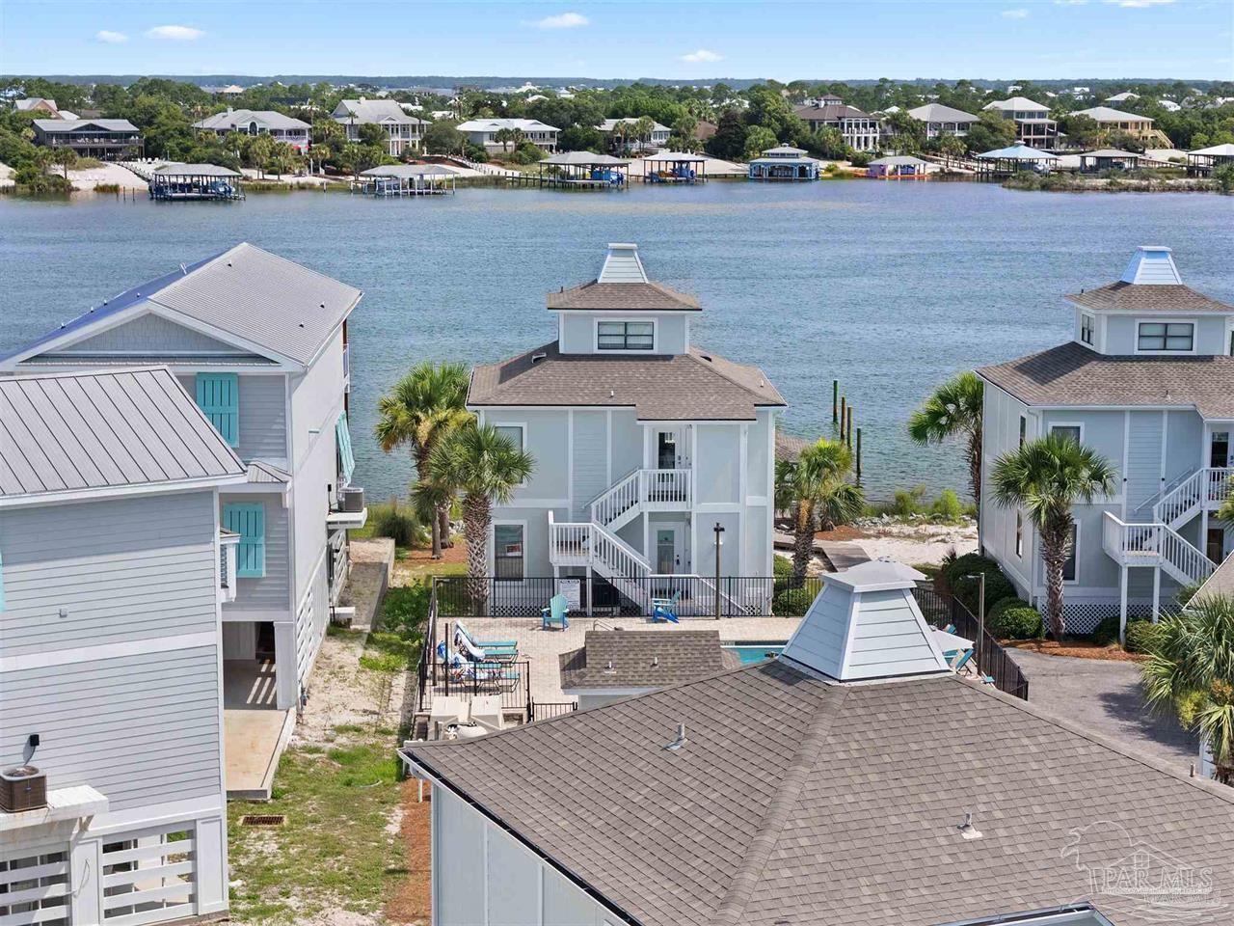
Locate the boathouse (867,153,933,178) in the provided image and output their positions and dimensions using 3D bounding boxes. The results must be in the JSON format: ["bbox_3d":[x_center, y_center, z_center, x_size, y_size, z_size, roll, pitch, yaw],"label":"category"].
[{"bbox_3d":[53.688,-56.314,474.710,10.000,4.200,6.500,-3,9,-22],"label":"boathouse"}]

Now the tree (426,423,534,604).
[{"bbox_3d":[-4.064,1.741,74.331,3.150,5.920,3.150,0,9,0],"label":"tree"}]

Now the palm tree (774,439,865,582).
[{"bbox_3d":[6.518,1.621,81.699,3.100,4.901,3.100,0,9,0],"label":"palm tree"}]

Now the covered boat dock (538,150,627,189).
[{"bbox_3d":[-6.026,-50.270,427.311,14.800,6.062,8.500,-1,9,-6],"label":"covered boat dock"}]

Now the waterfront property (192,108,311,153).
[{"bbox_3d":[-74.666,-67.764,510.611,20.730,9.300,16.680,-3,9,-22],"label":"waterfront property"}]

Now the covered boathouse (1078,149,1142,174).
[{"bbox_3d":[97.506,-59.616,493.422,11.320,4.950,7.380,1,9,6],"label":"covered boathouse"}]

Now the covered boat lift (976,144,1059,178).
[{"bbox_3d":[75.871,-56.786,471.517,11.000,6.200,10.000,-7,11,-39],"label":"covered boat lift"}]

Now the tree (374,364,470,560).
[{"bbox_3d":[-6.855,-0.239,88.500,3.350,6.500,3.300,0,9,0],"label":"tree"}]

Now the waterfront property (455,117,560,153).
[{"bbox_3d":[-22.257,-67.435,516.678,18.710,7.480,12.130,-3,9,-20],"label":"waterfront property"}]

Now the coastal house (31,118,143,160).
[{"bbox_3d":[-100.210,-60.956,471.178,18.910,7.680,14.160,-4,10,-25],"label":"coastal house"}]

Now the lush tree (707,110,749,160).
[{"bbox_3d":[21.716,-64.415,490.916,8.000,9.716,8.000,0,9,0],"label":"lush tree"}]

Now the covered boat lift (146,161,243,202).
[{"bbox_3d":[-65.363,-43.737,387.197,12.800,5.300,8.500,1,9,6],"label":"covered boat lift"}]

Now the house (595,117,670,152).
[{"bbox_3d":[3.433,-66.861,507.739,15.400,6.859,11.500,-2,9,-10],"label":"house"}]

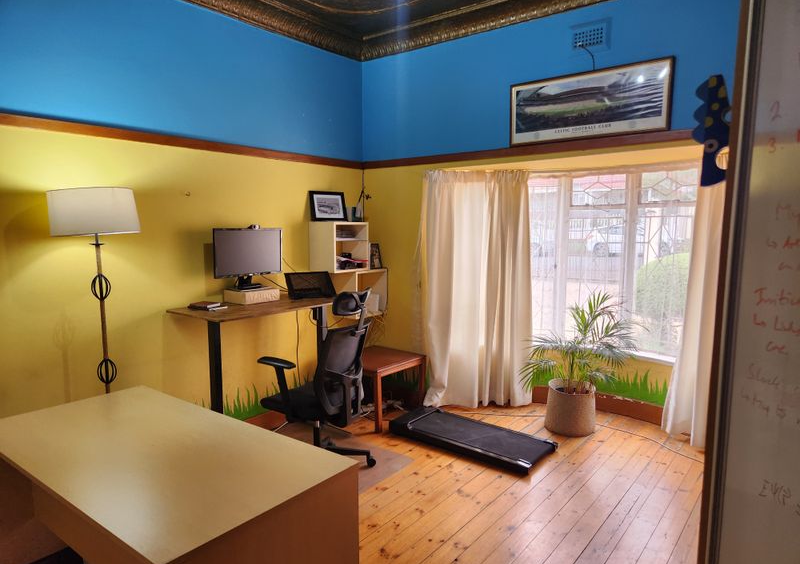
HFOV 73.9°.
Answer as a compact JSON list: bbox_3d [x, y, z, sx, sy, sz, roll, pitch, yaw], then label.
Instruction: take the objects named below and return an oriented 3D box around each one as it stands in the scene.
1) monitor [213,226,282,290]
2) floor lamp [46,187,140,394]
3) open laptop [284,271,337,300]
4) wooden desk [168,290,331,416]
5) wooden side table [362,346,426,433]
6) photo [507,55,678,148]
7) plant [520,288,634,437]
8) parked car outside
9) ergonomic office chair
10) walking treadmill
[{"bbox_3d":[-1.049,-0.170,3.705,0.190,0.420,0.560,5,8,38],"label":"monitor"},{"bbox_3d":[-1.550,0.397,2.811,0.430,1.760,0.430,5,8,38],"label":"floor lamp"},{"bbox_3d":[-0.697,0.010,4.095,0.355,0.190,0.290,-3,7,-25],"label":"open laptop"},{"bbox_3d":[-0.890,0.667,3.729,0.580,1.040,1.220,5,8,38],"label":"wooden desk"},{"bbox_3d":[-0.209,0.871,4.475,0.595,0.475,0.610,5,8,38],"label":"wooden side table"},{"bbox_3d":[1.191,-1.138,3.460,1.050,0.415,0.030,5,15,38],"label":"photo"},{"bbox_3d":[1.359,0.600,4.018,0.860,1.110,0.840,5,8,38],"label":"plant"},{"bbox_3d":[10.621,-1.823,23.632,4.100,1.460,1.740,5,8,38],"label":"parked car outside"},{"bbox_3d":[-0.544,0.622,3.459,0.680,1.185,0.660,4,8,36],"label":"ergonomic office chair"},{"bbox_3d":[0.517,1.119,3.913,1.150,0.100,0.500,5,8,38],"label":"walking treadmill"}]

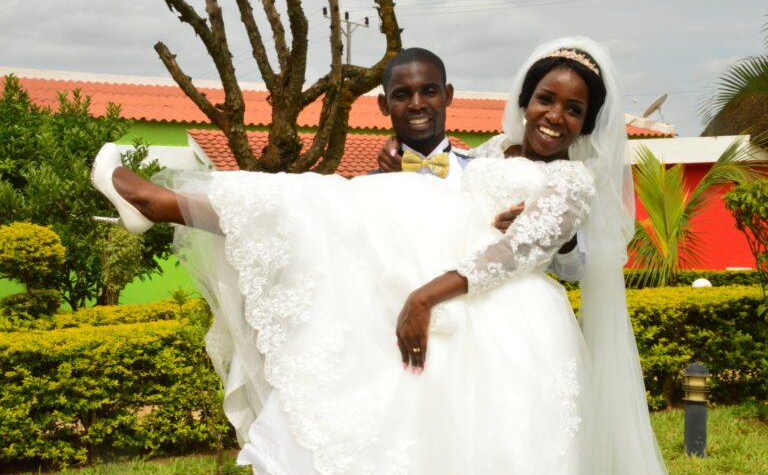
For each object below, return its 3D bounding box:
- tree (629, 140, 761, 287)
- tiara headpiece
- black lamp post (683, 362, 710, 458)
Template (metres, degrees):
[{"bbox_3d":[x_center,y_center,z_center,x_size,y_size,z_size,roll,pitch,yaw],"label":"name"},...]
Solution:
[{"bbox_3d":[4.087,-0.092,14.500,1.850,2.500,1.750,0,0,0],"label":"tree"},{"bbox_3d":[0.419,-0.386,2.450,0.135,0.045,0.075,21,0,6],"label":"tiara headpiece"},{"bbox_3d":[1.959,1.088,6.950,0.165,0.605,0.165,0,0,0],"label":"black lamp post"}]

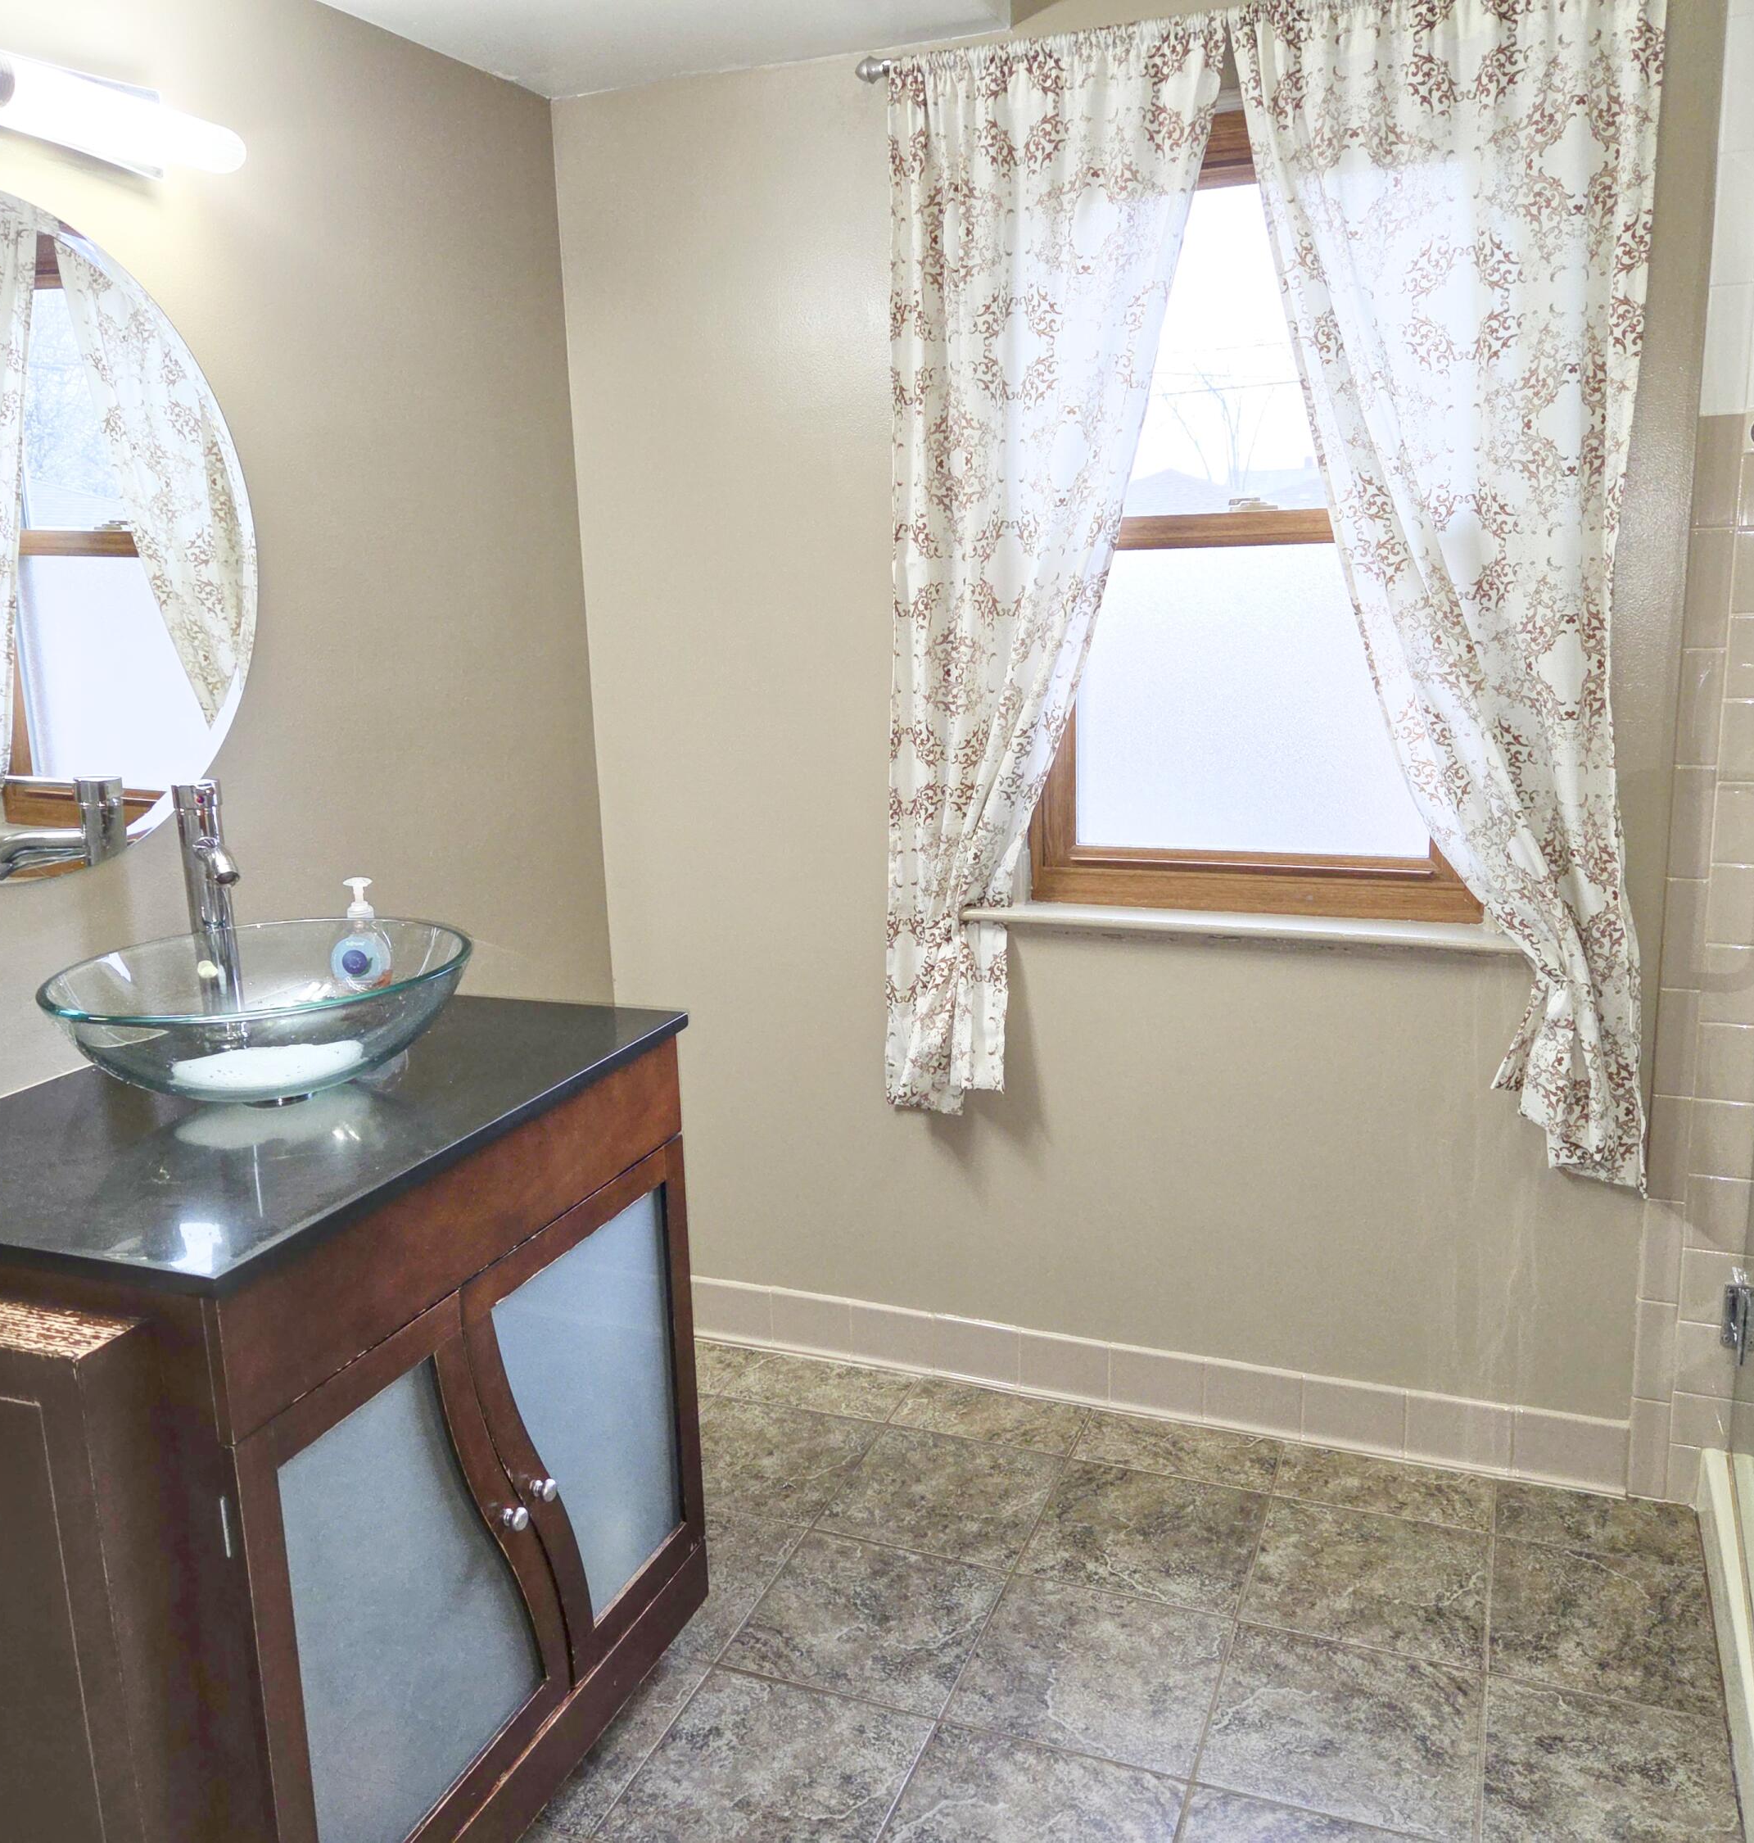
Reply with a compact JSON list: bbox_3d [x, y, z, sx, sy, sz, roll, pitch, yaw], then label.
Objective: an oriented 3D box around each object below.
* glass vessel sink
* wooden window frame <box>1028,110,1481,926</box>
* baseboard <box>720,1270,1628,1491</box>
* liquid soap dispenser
[{"bbox_3d":[-0.622,0.111,1.669,0.418,0.141,0.418,3,14,21],"label":"glass vessel sink"},{"bbox_3d":[0.553,-0.567,2.376,0.680,1.120,0.080,3,14,21],"label":"wooden window frame"},{"bbox_3d":[0.324,0.738,2.672,1.650,0.114,0.012,3,14,21],"label":"baseboard"},{"bbox_3d":[-0.628,0.027,1.996,0.078,0.162,0.053,-4,13,-8],"label":"liquid soap dispenser"}]

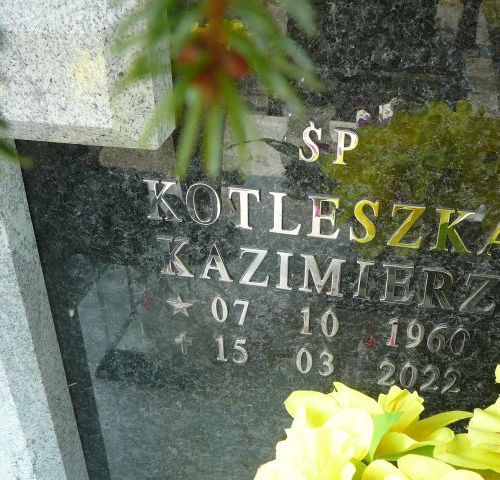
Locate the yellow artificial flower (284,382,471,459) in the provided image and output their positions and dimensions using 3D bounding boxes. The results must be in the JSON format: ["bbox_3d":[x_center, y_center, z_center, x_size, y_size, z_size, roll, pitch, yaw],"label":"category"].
[{"bbox_3d":[0.092,0.133,0.465,0.125,0.065,0.085,4,30,8],"label":"yellow artificial flower"}]

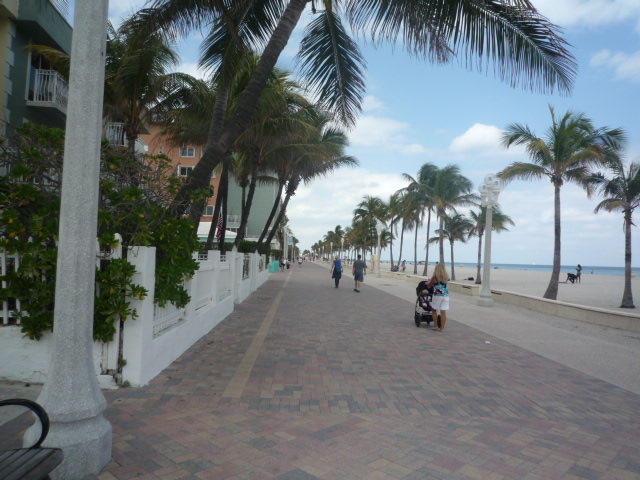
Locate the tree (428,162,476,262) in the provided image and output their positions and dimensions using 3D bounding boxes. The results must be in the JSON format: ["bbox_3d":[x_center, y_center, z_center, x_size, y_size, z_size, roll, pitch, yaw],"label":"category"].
[{"bbox_3d":[8.796,-1.185,31.334,3.600,7.930,3.600,2,-2,-2],"label":"tree"}]

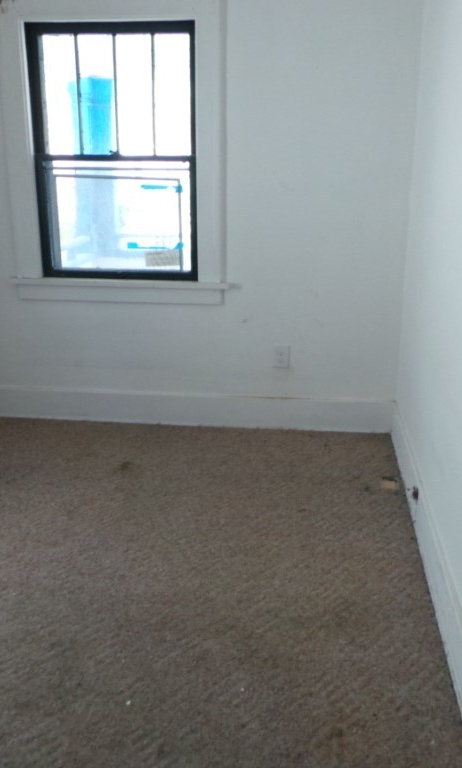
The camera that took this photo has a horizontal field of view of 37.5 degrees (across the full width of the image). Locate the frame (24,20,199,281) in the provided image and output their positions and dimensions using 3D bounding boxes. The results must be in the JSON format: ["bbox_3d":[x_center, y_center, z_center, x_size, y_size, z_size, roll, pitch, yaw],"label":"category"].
[{"bbox_3d":[-0.588,-1.169,3.507,0.853,1.247,0.100,2,16,8],"label":"frame"}]

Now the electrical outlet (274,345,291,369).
[{"bbox_3d":[0.277,-0.146,3.646,0.082,0.125,0.012,2,16,8],"label":"electrical outlet"}]

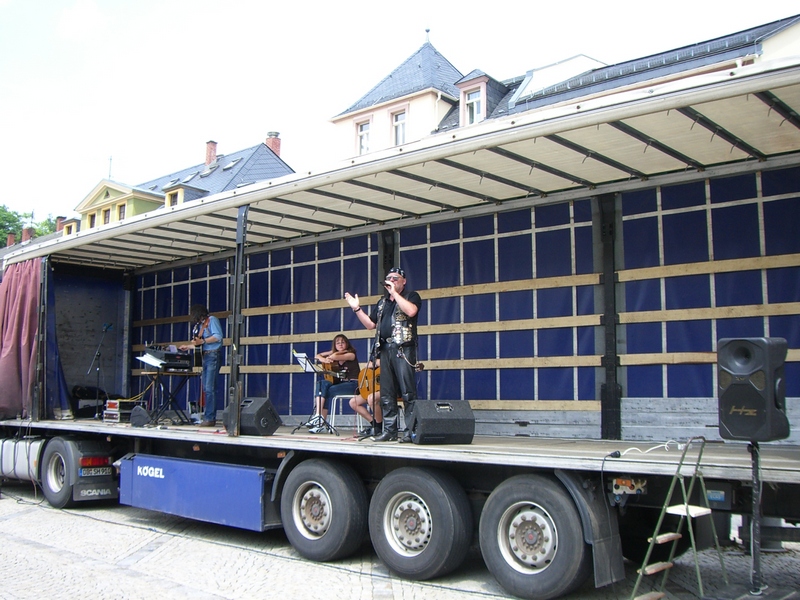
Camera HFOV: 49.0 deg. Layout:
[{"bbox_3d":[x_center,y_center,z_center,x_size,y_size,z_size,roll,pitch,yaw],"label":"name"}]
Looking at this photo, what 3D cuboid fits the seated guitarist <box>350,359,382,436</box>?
[{"bbox_3d":[-0.260,1.020,10.600,0.500,1.220,0.750,-5,-7,41],"label":"seated guitarist"}]

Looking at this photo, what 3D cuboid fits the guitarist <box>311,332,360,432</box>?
[{"bbox_3d":[-0.816,1.054,11.020,0.700,1.230,0.480,4,-7,-38],"label":"guitarist"}]

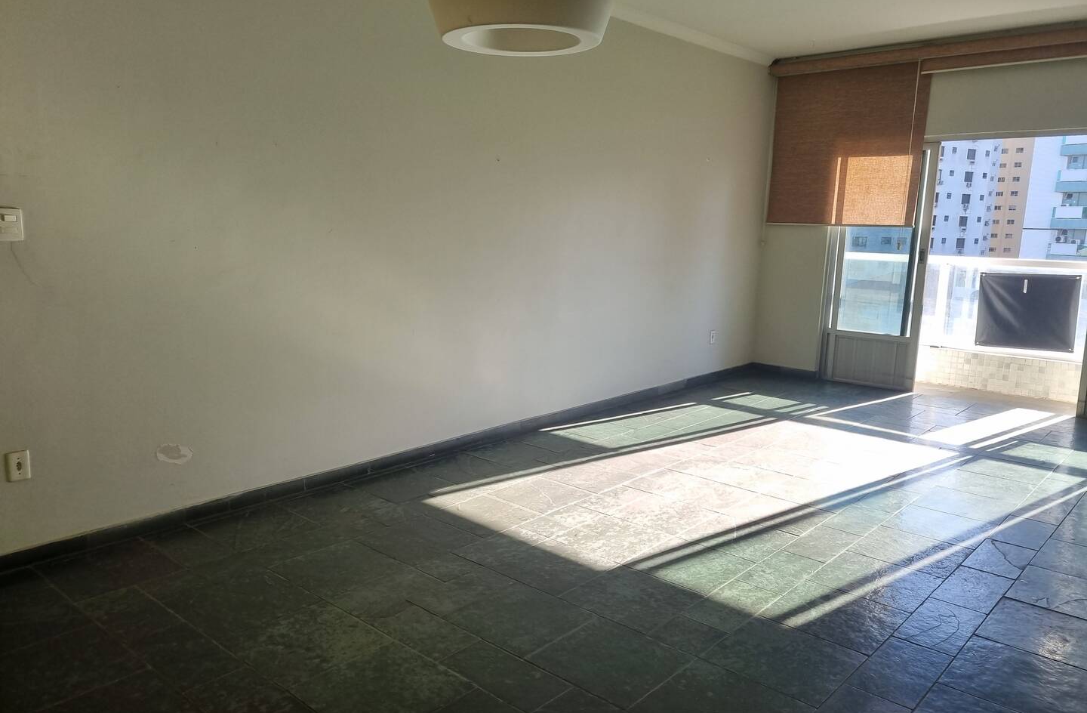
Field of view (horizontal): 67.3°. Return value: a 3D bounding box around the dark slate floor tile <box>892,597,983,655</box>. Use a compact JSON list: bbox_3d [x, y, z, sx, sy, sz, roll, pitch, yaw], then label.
[{"bbox_3d":[1.378,0.935,2.827,0.193,0.012,0.399,9,12,41],"label":"dark slate floor tile"}]

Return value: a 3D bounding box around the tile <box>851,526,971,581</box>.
[{"bbox_3d":[1.579,0.837,3.510,0.403,0.012,0.403,9,13,41],"label":"tile"}]

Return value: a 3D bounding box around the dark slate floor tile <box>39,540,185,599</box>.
[{"bbox_3d":[-1.725,0.847,3.248,0.450,0.012,0.410,10,13,41],"label":"dark slate floor tile"}]

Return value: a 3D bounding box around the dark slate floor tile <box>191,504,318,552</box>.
[{"bbox_3d":[-1.316,0.773,3.721,0.415,0.012,0.412,10,13,41],"label":"dark slate floor tile"}]

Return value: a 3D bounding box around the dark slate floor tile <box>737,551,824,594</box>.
[{"bbox_3d":[0.951,0.866,3.271,0.205,0.012,0.401,9,13,41],"label":"dark slate floor tile"}]

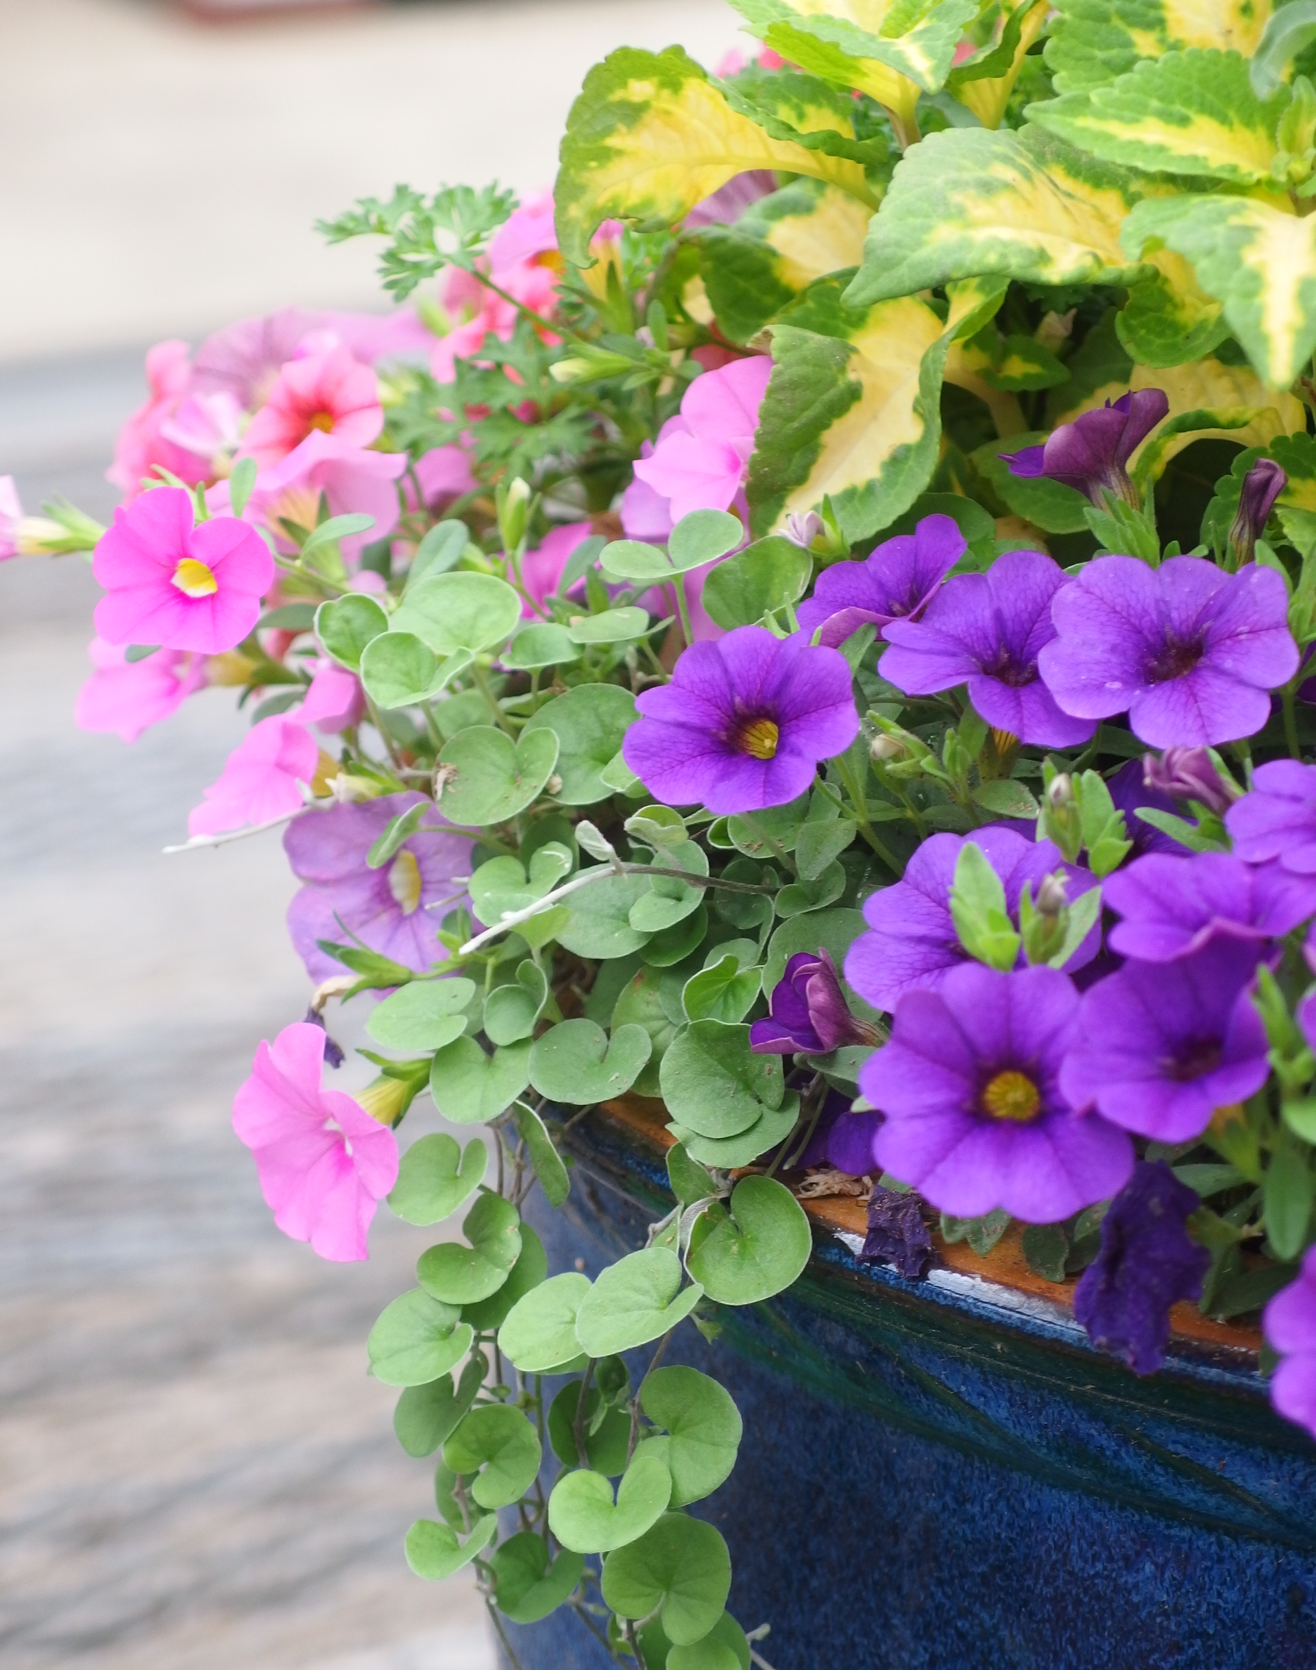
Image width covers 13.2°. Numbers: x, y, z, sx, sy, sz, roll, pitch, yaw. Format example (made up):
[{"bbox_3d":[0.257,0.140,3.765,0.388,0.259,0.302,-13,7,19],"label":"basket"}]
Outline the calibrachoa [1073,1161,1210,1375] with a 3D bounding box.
[{"bbox_3d":[0.070,0.063,0.825,0.018,0.031,0.015,10,6,17],"label":"calibrachoa"}]

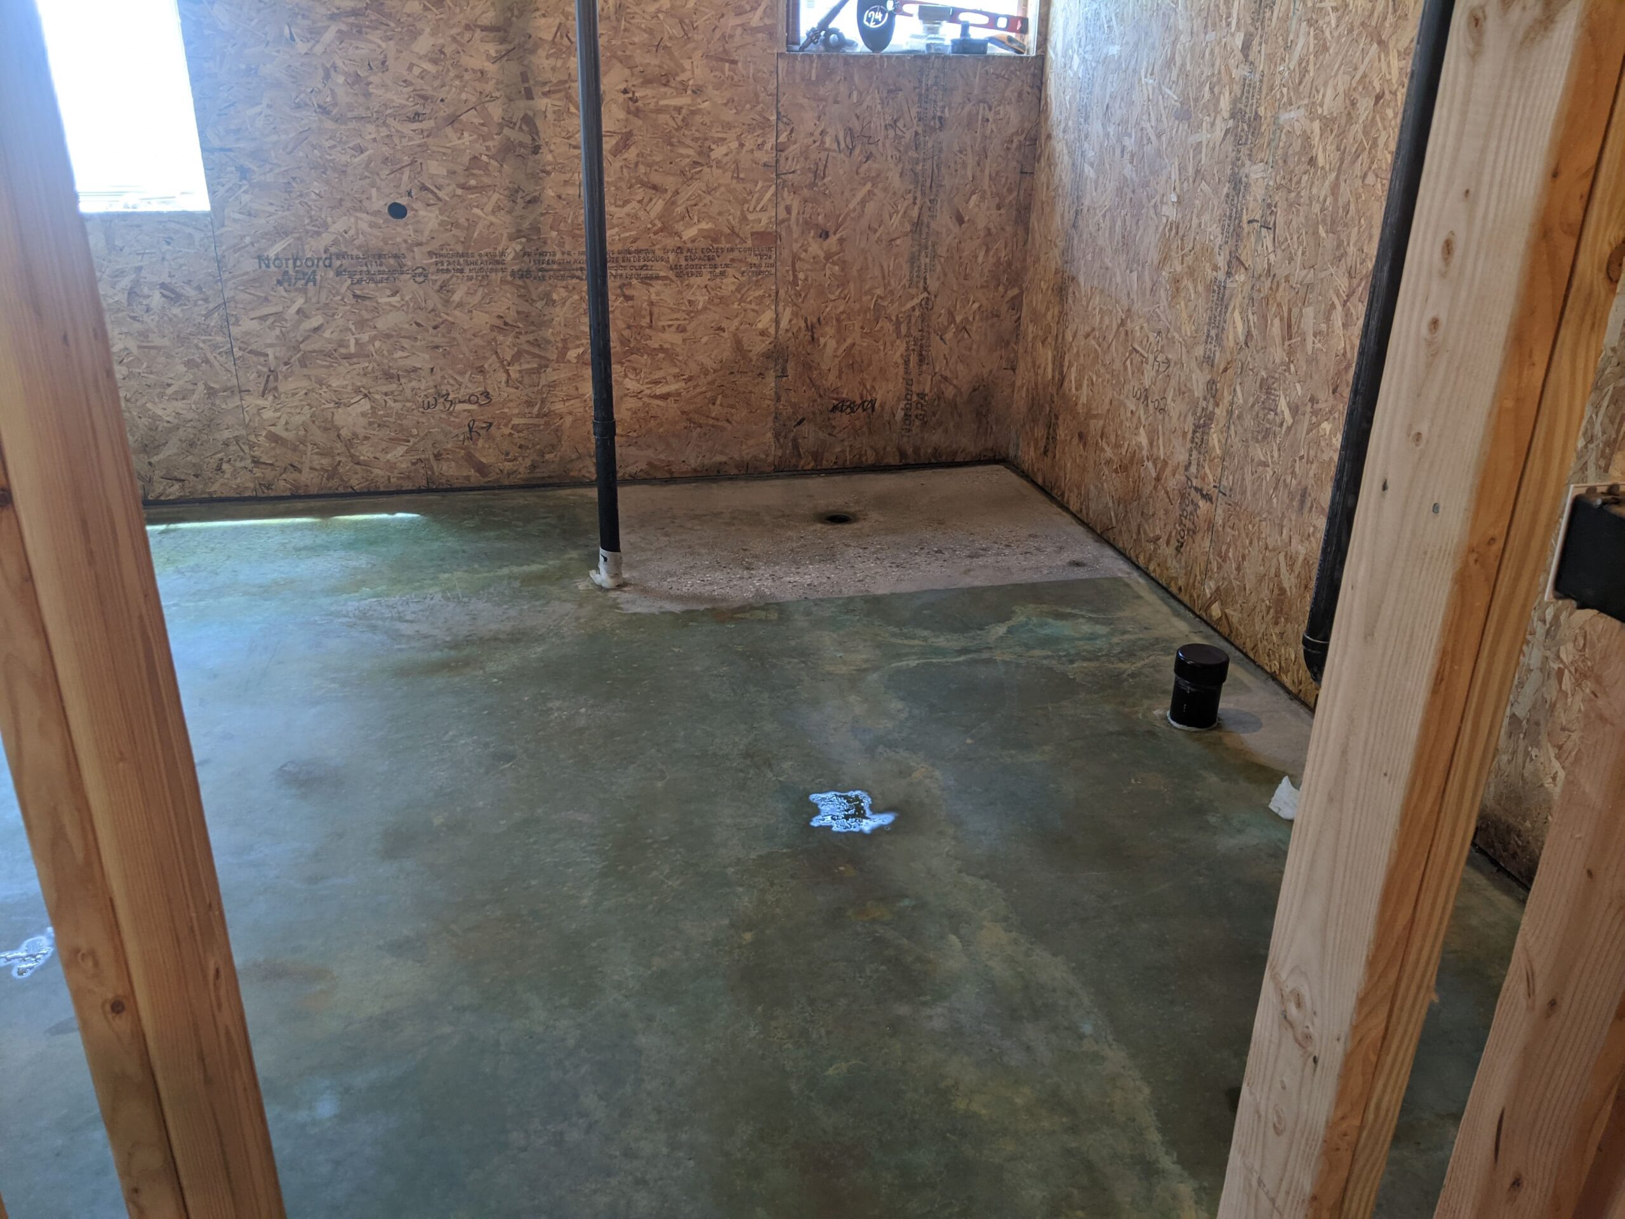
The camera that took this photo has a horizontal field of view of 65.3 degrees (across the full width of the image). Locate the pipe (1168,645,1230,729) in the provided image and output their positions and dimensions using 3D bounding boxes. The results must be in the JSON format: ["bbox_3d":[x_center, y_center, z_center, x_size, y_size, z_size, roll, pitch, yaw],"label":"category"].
[{"bbox_3d":[0.978,0.195,3.206,0.127,0.179,0.127,-3,23,-11],"label":"pipe"}]

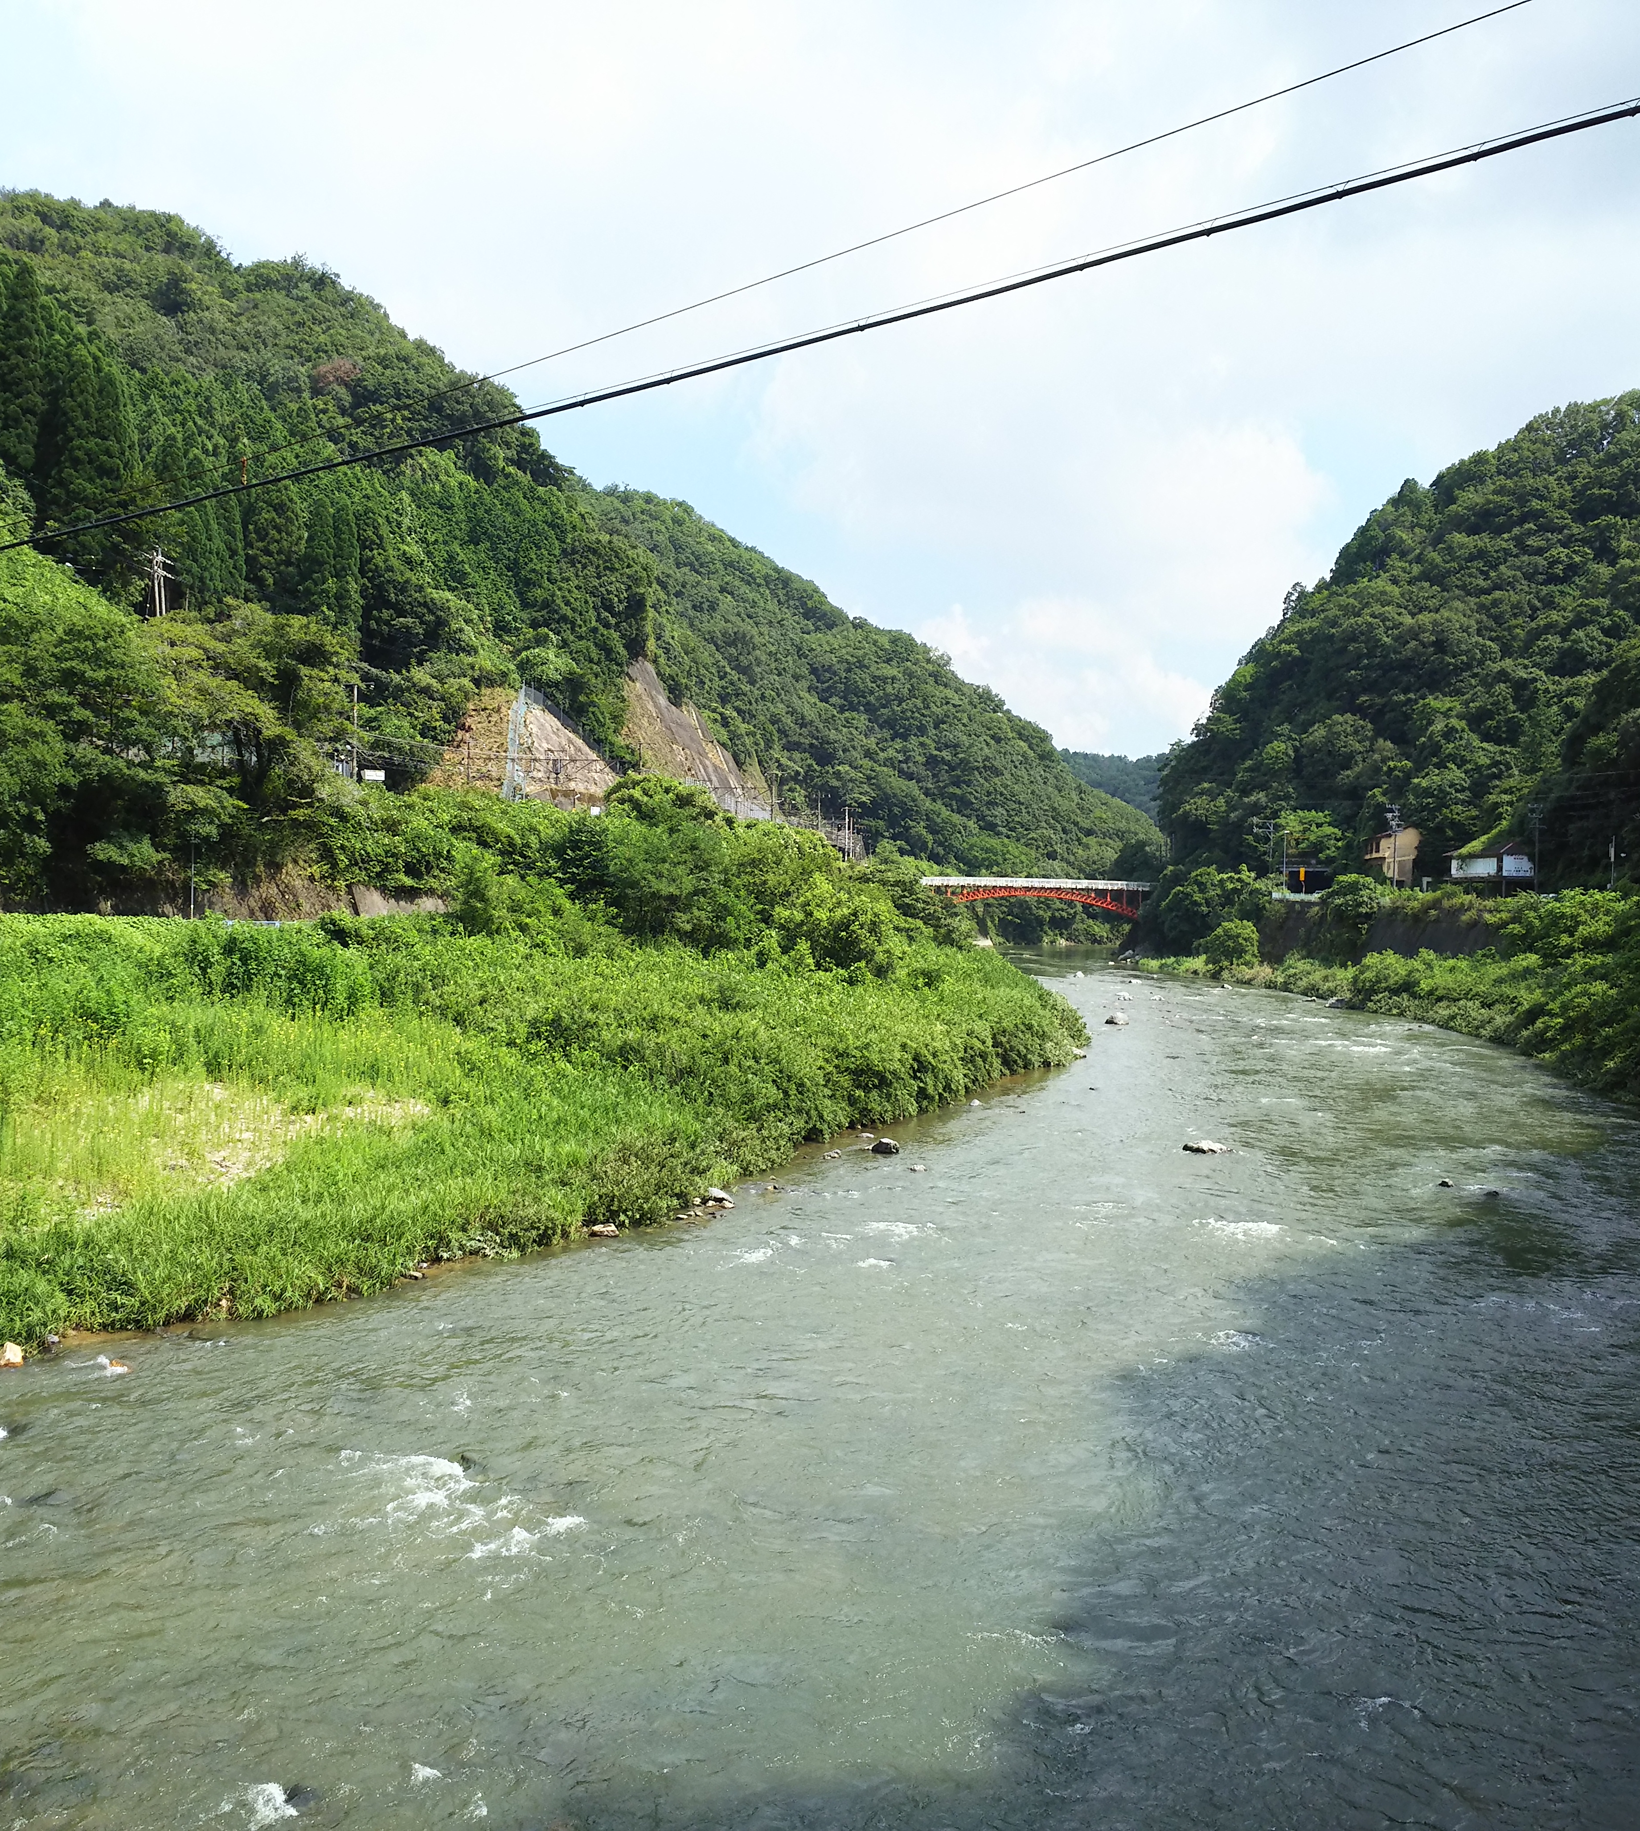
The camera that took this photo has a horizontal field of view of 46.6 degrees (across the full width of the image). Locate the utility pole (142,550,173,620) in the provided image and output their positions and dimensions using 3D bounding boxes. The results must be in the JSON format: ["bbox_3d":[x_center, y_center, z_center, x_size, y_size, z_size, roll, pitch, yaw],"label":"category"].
[{"bbox_3d":[-39.850,-17.220,115.000,0.700,9.800,2.800,0,1,12],"label":"utility pole"}]

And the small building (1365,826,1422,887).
[{"bbox_3d":[68.620,-6.740,228.000,5.800,7.900,5.600,1,1,38],"label":"small building"}]

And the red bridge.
[{"bbox_3d":[34.670,-2.660,305.000,40.000,6.800,7.000,0,1,0],"label":"red bridge"}]

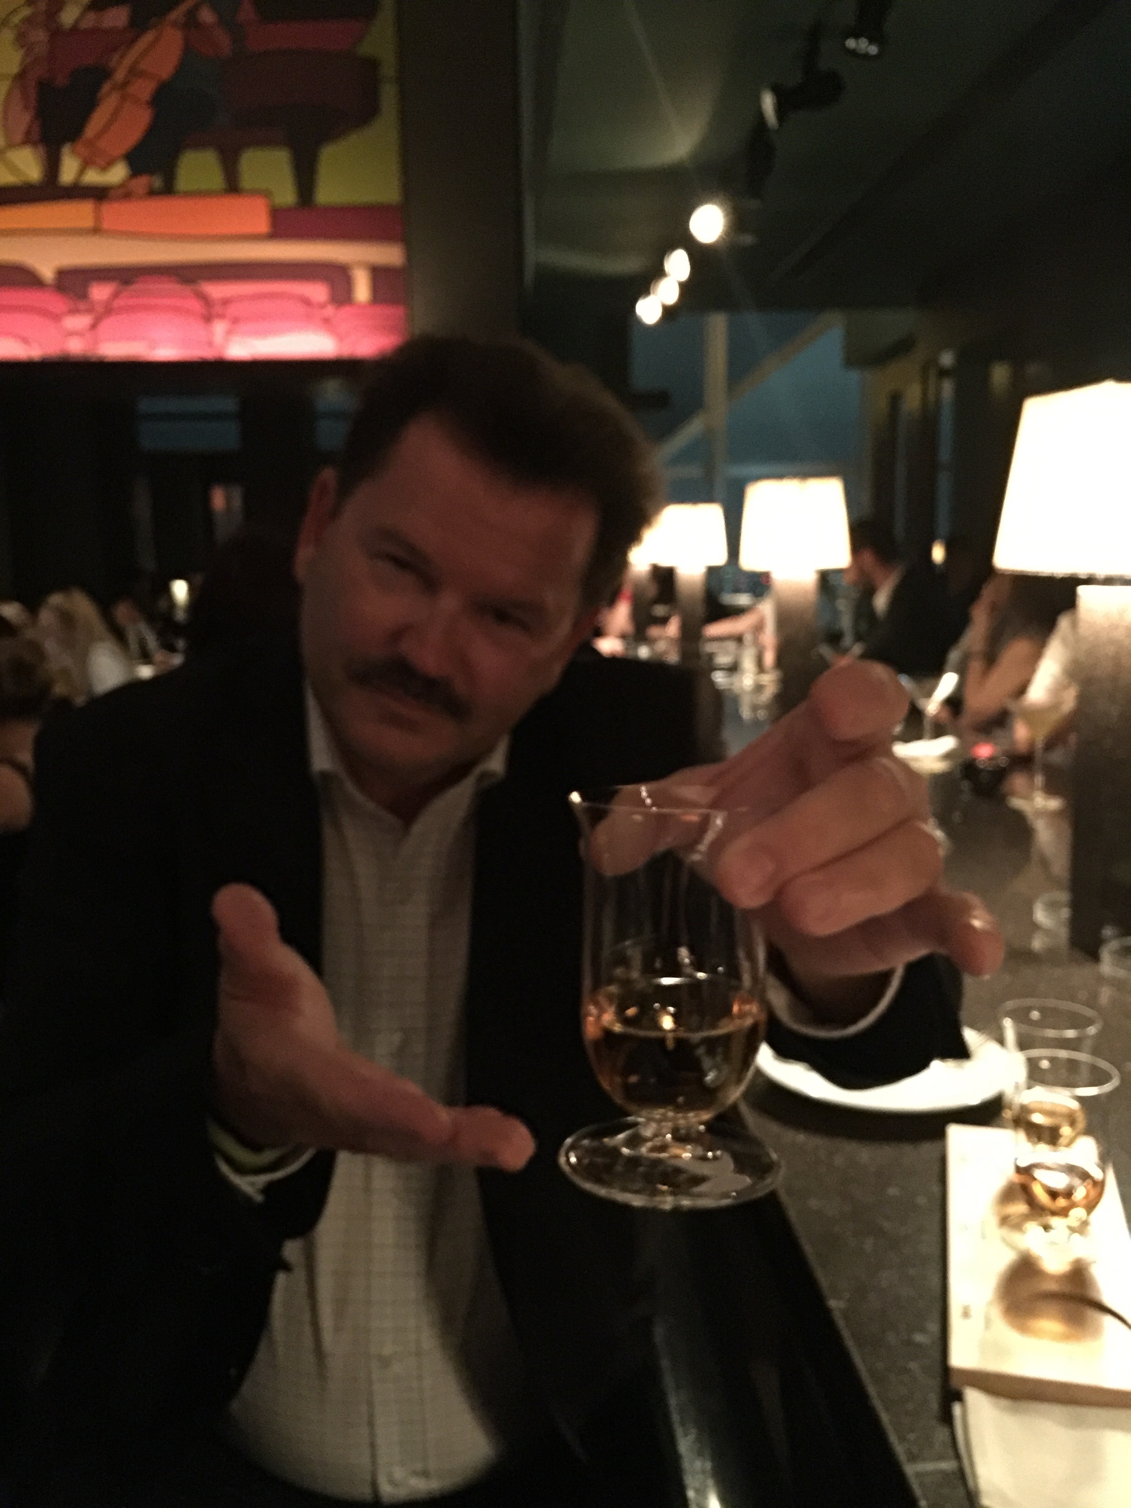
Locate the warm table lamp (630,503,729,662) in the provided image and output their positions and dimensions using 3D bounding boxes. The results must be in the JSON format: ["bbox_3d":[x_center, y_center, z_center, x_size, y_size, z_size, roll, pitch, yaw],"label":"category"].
[{"bbox_3d":[0.401,-0.499,3.994,0.210,0.595,0.210,-2,9,-3],"label":"warm table lamp"}]

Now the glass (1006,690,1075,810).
[{"bbox_3d":[0.797,-0.002,2.127,0.113,0.180,0.113,-1,9,0],"label":"glass"}]

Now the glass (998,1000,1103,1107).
[{"bbox_3d":[0.323,0.231,0.845,0.067,0.113,0.067,-1,9,0],"label":"glass"}]

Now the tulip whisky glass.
[{"bbox_3d":[0.033,0.069,0.385,0.068,0.113,0.068,1,5,0],"label":"tulip whisky glass"}]

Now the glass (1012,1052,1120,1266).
[{"bbox_3d":[0.311,0.251,0.790,0.067,0.113,0.067,-1,9,0],"label":"glass"}]

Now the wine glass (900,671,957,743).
[{"bbox_3d":[0.736,-0.066,2.555,0.116,0.175,0.116,-1,9,0],"label":"wine glass"}]

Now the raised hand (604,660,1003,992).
[{"bbox_3d":[0.075,0.022,0.390,0.115,0.108,0.130,2,10,19],"label":"raised hand"}]

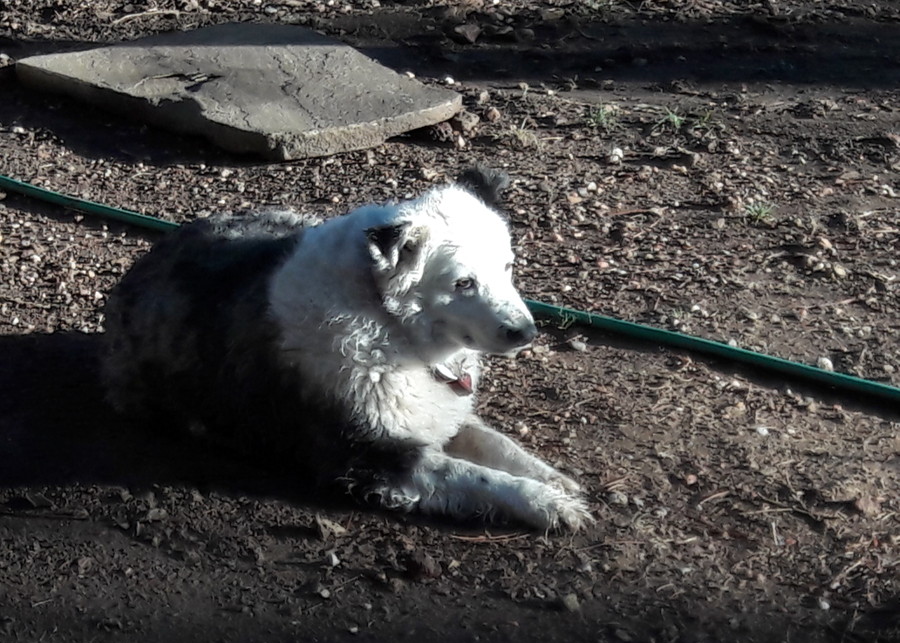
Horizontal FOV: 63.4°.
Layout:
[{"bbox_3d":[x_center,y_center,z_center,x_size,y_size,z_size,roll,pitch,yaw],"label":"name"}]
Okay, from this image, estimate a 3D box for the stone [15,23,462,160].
[{"bbox_3d":[-0.638,-0.804,2.393,1.411,0.093,0.751,20,44,23],"label":"stone"}]

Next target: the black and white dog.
[{"bbox_3d":[-0.149,-0.013,1.138,0.824,0.494,0.350,13,42,15],"label":"black and white dog"}]

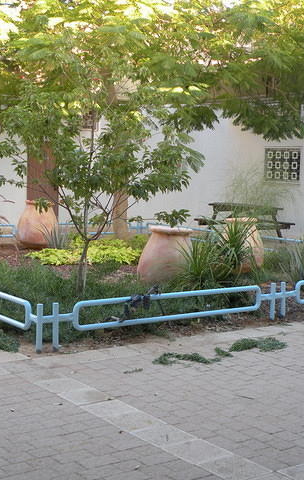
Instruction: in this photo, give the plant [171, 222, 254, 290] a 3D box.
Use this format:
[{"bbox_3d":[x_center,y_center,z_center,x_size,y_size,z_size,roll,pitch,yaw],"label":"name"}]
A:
[{"bbox_3d":[0.847,0.185,11.050,1.120,0.880,0.900,2,5,4],"label":"plant"}]

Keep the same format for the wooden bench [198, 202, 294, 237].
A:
[{"bbox_3d":[2.005,-0.348,17.131,1.380,0.750,1.870,-2,6,-35],"label":"wooden bench"}]

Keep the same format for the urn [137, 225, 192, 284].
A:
[{"bbox_3d":[0.228,0.195,10.112,0.790,0.830,0.790,2,5,1],"label":"urn"}]

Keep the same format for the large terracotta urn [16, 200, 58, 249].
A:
[{"bbox_3d":[-2.150,-0.317,14.688,0.780,0.880,0.780,1,5,-8],"label":"large terracotta urn"}]

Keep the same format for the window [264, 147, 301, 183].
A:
[{"bbox_3d":[3.035,-1.753,18.046,0.080,0.794,1.137,-2,7,-36],"label":"window"}]

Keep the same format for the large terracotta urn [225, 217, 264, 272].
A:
[{"bbox_3d":[1.449,0.074,12.500,0.740,0.880,0.740,2,5,7],"label":"large terracotta urn"}]

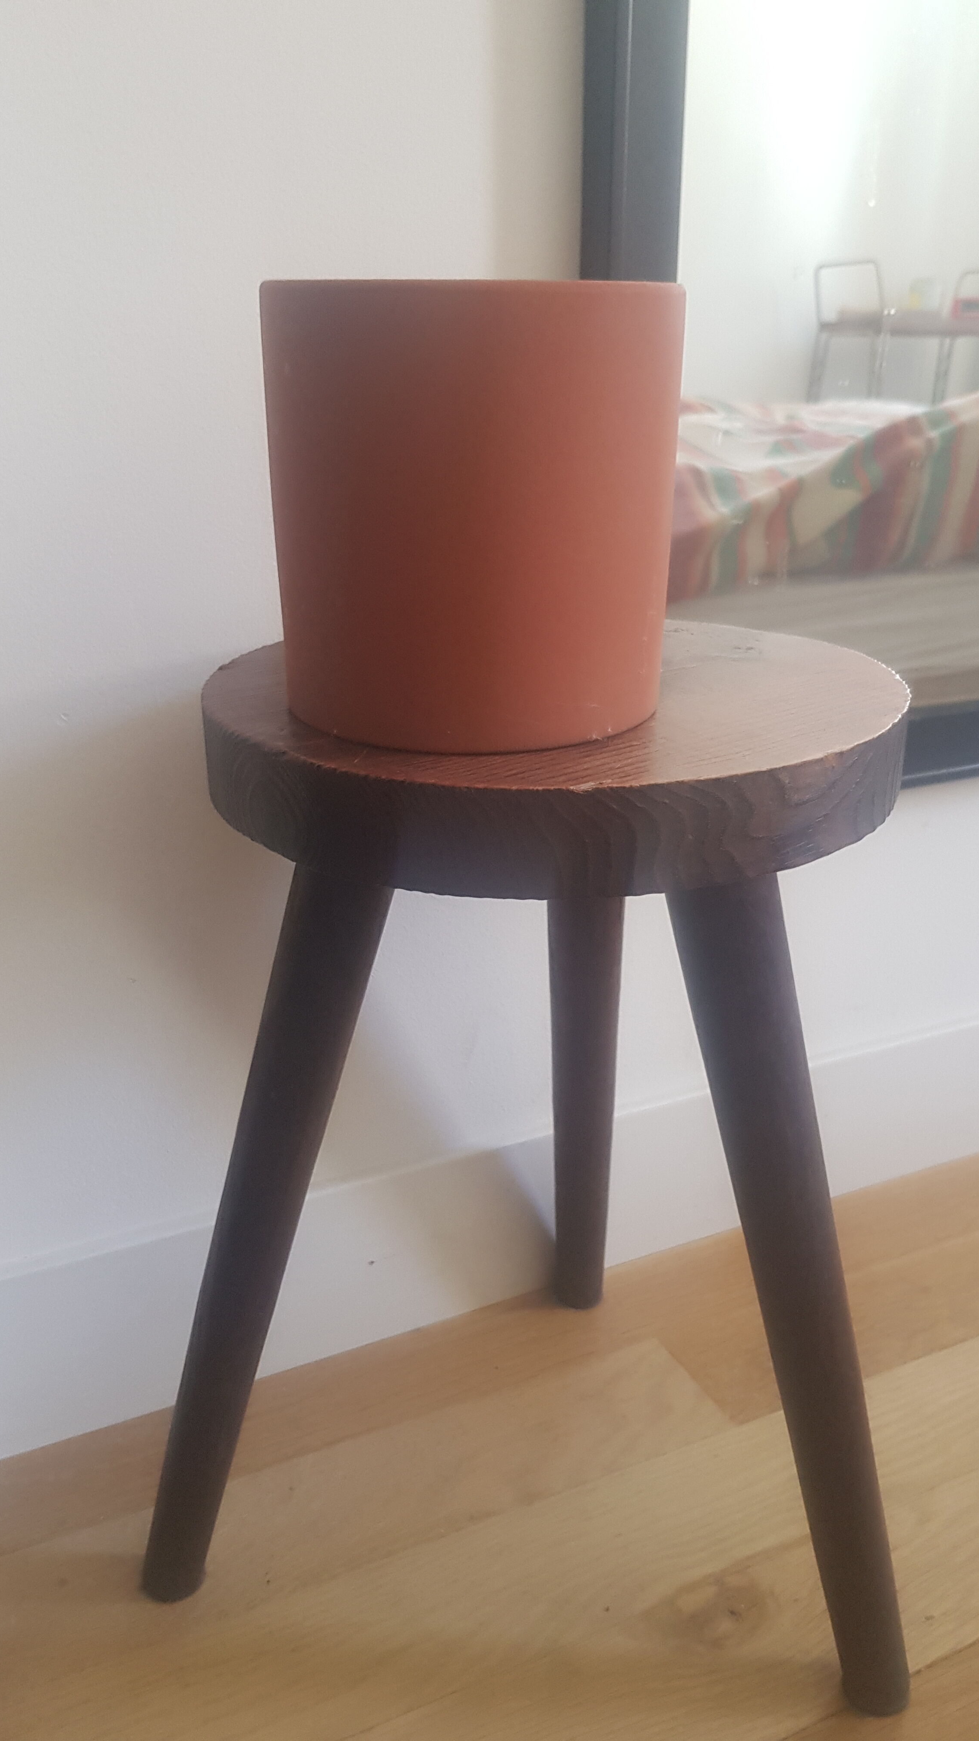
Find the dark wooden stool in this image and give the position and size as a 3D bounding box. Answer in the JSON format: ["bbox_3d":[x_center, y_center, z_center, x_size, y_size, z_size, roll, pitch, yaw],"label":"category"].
[{"bbox_3d":[0.030,0.127,0.650,0.385,0.468,0.343,4,23,11],"label":"dark wooden stool"}]

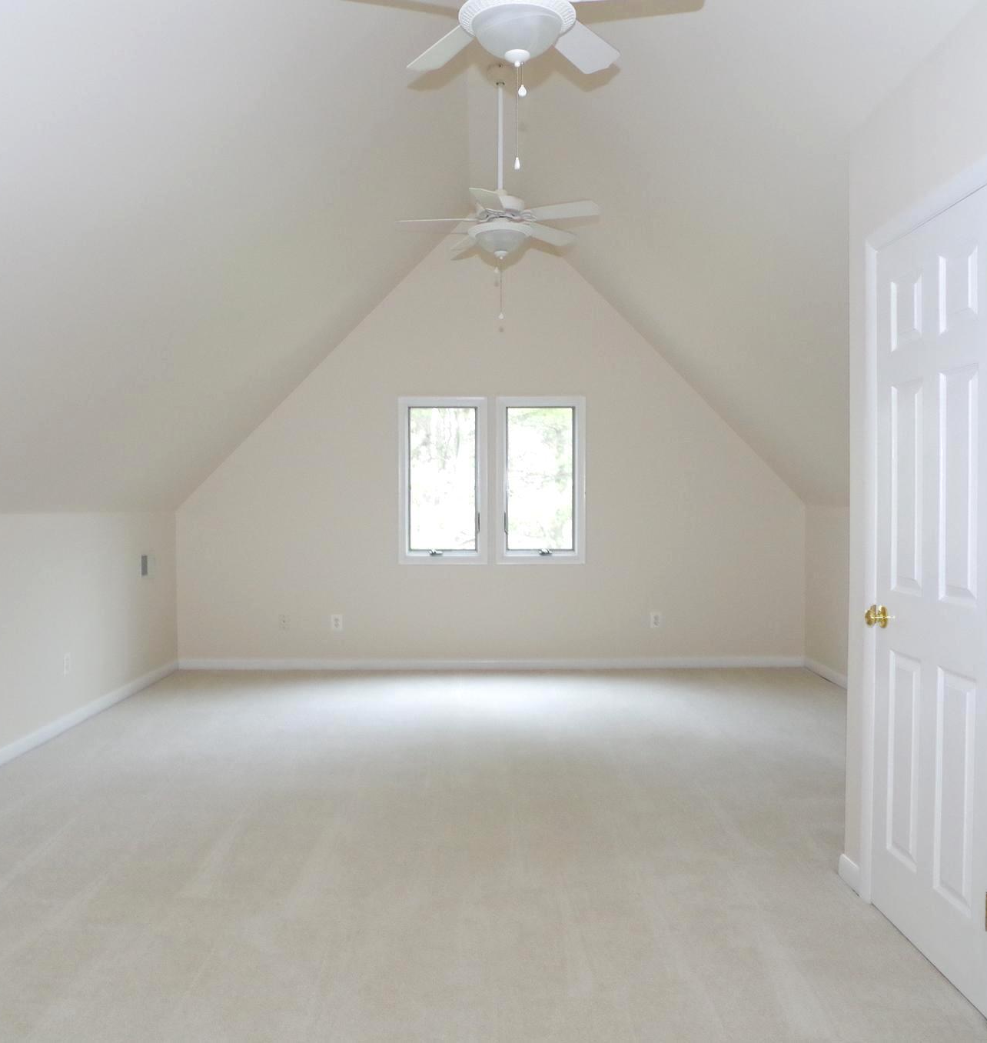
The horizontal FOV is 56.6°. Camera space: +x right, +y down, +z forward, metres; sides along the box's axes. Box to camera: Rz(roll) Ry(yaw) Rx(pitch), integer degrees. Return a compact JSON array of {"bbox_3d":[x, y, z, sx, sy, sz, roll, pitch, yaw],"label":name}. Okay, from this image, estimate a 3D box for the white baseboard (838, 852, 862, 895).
[{"bbox_3d":[1.186,1.164,3.041,0.018,0.087,0.180,0,1,-1],"label":"white baseboard"}]

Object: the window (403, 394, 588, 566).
[{"bbox_3d":[-0.009,-0.308,7.009,1.420,1.280,0.080,0,1,-1],"label":"window"}]

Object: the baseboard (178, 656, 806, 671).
[{"bbox_3d":[-0.011,1.083,7.026,4.808,0.092,0.018,0,1,-1],"label":"baseboard"}]

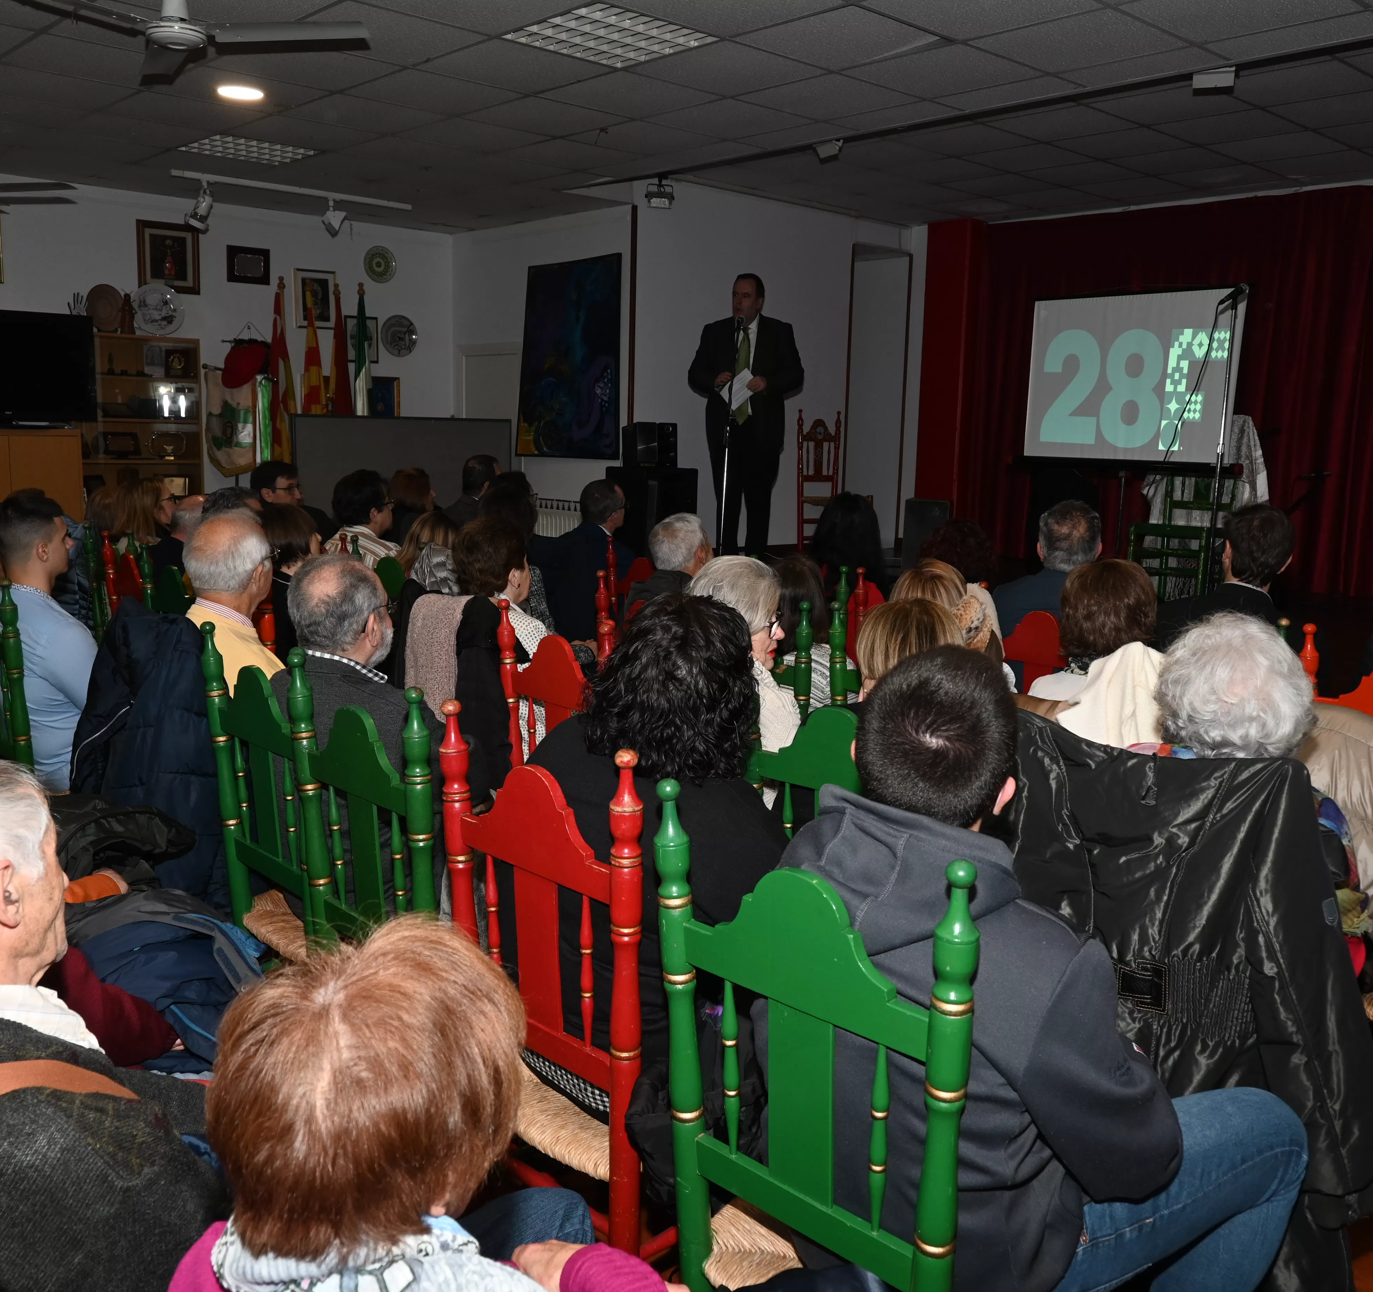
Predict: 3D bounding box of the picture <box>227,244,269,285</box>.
[{"bbox_3d":[-2.944,-2.557,8.695,0.297,0.231,0.025,-7,12,-40],"label":"picture"}]

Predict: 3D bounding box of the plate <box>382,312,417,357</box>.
[{"bbox_3d":[-2.135,-2.317,9.641,0.290,0.300,0.030,-8,13,-42],"label":"plate"}]

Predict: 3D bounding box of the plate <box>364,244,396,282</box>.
[{"bbox_3d":[-2.205,-2.741,9.290,0.256,0.259,0.030,-7,12,-40],"label":"plate"}]

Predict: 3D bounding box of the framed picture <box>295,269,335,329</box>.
[{"bbox_3d":[-2.605,-2.442,9.075,0.300,0.400,0.030,-8,13,-42],"label":"framed picture"}]

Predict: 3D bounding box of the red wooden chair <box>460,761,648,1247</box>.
[{"bbox_3d":[-0.097,0.636,2.189,0.467,1.091,0.490,-8,13,-43],"label":"red wooden chair"}]

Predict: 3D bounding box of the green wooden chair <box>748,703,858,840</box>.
[{"bbox_3d":[0.434,0.597,2.676,0.460,1.130,0.485,-8,13,-42],"label":"green wooden chair"}]

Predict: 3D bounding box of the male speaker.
[{"bbox_3d":[0.325,-1.216,7.371,0.630,1.760,0.420,3,10,11],"label":"male speaker"}]

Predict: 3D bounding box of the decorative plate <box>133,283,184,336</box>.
[{"bbox_3d":[-3.337,-2.132,8.188,0.322,0.322,0.035,-7,2,-40],"label":"decorative plate"}]

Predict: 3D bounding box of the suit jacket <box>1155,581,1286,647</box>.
[{"bbox_3d":[1.586,0.147,3.761,0.500,0.640,0.380,8,12,35],"label":"suit jacket"}]

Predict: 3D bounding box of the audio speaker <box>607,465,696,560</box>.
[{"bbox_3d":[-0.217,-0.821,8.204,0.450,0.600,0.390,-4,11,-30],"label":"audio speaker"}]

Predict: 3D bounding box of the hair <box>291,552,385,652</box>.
[{"bbox_3d":[-0.678,-0.086,2.520,0.165,0.185,0.185,7,11,30],"label":"hair"}]

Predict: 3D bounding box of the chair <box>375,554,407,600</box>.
[{"bbox_3d":[-1.059,0.118,5.366,0.460,1.090,0.480,-8,13,-42],"label":"chair"}]

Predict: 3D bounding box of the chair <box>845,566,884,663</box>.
[{"bbox_3d":[0.863,0.310,4.391,0.460,1.130,0.485,-8,13,-42],"label":"chair"}]

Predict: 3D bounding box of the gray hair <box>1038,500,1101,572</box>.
[{"bbox_3d":[1.168,-0.332,3.930,0.178,0.215,0.200,4,10,18],"label":"gray hair"}]

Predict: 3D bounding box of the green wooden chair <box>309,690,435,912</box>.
[{"bbox_3d":[-0.469,0.562,2.589,0.467,1.091,0.490,-7,13,-42],"label":"green wooden chair"}]

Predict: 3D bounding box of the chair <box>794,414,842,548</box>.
[{"bbox_3d":[1.094,-1.150,9.097,0.460,1.020,0.430,-8,13,-42],"label":"chair"}]

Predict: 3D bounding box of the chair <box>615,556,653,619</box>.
[{"bbox_3d":[-0.039,0.119,5.395,0.460,1.130,0.485,-8,13,-42],"label":"chair"}]

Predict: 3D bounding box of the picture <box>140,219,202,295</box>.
[{"bbox_3d":[-3.361,-2.525,8.447,0.400,0.420,0.030,-8,13,-42],"label":"picture"}]

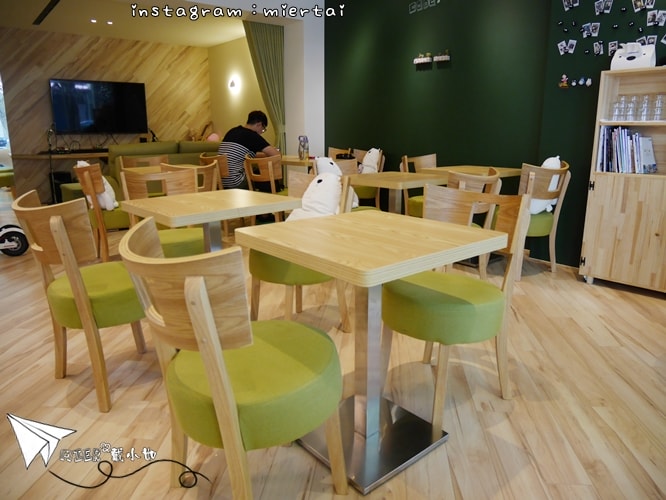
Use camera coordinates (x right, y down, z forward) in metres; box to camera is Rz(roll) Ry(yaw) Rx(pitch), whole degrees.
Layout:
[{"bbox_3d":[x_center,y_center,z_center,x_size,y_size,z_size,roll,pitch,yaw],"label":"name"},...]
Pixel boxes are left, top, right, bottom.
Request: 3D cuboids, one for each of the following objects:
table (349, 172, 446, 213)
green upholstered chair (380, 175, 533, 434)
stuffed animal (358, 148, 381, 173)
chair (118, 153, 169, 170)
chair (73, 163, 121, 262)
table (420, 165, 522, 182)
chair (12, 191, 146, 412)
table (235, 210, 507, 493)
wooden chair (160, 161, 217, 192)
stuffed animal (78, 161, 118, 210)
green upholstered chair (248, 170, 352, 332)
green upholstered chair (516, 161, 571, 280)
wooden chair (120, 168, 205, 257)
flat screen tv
[{"bbox_3d":[0.434,-0.167,3.447,0.610,0.750,0.610,-13,19,-42],"label":"table"},{"bbox_3d":[0.435,0.190,1.809,0.527,0.823,0.473,-12,18,-39],"label":"green upholstered chair"},{"bbox_3d":[0.418,-1.065,5.826,0.320,0.410,0.280,-14,19,-42],"label":"stuffed animal"},{"bbox_3d":[-1.847,-0.521,4.729,0.465,0.830,0.540,-11,17,-36],"label":"chair"},{"bbox_3d":[-1.871,-0.307,3.900,0.530,0.820,0.500,-11,18,-37],"label":"chair"},{"bbox_3d":[1.167,-0.309,3.934,0.625,0.740,0.625,-12,18,-38],"label":"table"},{"bbox_3d":[-0.953,0.165,1.951,0.473,0.823,0.527,10,18,37],"label":"chair"},{"bbox_3d":[0.114,0.301,1.548,0.621,0.739,0.621,-12,18,-38],"label":"table"},{"bbox_3d":[-1.292,-0.362,4.113,0.500,0.820,0.530,-12,18,-40],"label":"wooden chair"},{"bbox_3d":[-1.897,-0.531,3.794,0.330,0.415,0.280,-11,17,-35],"label":"stuffed animal"},{"bbox_3d":[-0.182,0.032,2.461,0.473,0.823,0.527,13,19,43],"label":"green upholstered chair"},{"bbox_3d":[1.413,-0.232,3.428,0.465,0.830,0.540,-9,17,-31],"label":"green upholstered chair"},{"bbox_3d":[-0.991,-0.058,2.845,0.473,0.823,0.527,-10,17,-33],"label":"wooden chair"},{"bbox_3d":[-3.650,-2.242,7.310,1.350,0.765,0.070,-10,18,-33],"label":"flat screen tv"}]

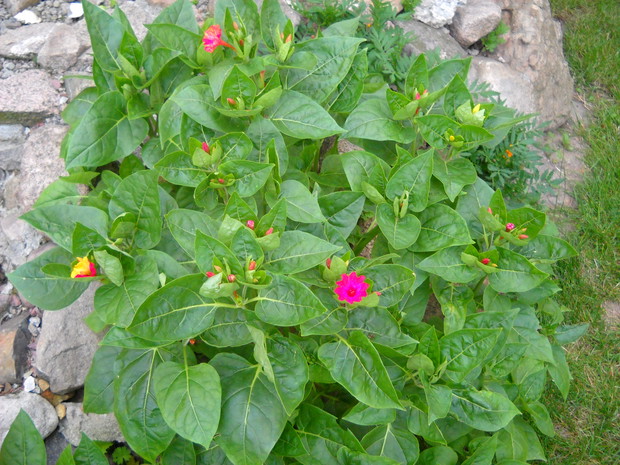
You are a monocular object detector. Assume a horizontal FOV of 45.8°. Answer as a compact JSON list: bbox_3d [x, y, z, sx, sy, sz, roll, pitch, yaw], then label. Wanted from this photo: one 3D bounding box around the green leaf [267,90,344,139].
[{"bbox_3d":[-0.004,-0.161,1.042,0.119,0.025,0.077,11,62,1],"label":"green leaf"}]

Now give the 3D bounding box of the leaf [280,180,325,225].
[{"bbox_3d":[-0.009,-0.036,0.870,0.064,0.018,0.053,28,65,3],"label":"leaf"}]

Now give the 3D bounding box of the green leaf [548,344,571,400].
[{"bbox_3d":[0.326,0.181,0.960,0.045,0.018,0.074,4,73,-33],"label":"green leaf"}]

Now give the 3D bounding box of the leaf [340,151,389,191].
[{"bbox_3d":[0.073,-0.083,1.017,0.066,0.020,0.110,-27,43,-13],"label":"leaf"}]

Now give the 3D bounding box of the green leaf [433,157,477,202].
[{"bbox_3d":[0.179,-0.066,0.910,0.059,0.022,0.064,1,69,-6],"label":"green leaf"}]

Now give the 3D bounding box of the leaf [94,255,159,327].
[{"bbox_3d":[-0.210,0.067,0.840,0.067,0.022,0.088,-23,66,-1],"label":"leaf"}]

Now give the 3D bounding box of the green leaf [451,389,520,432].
[{"bbox_3d":[0.204,0.209,0.864,0.088,0.020,0.051,17,59,3],"label":"green leaf"}]

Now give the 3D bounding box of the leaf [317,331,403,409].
[{"bbox_3d":[0.065,0.167,0.864,0.063,0.030,0.122,-37,72,-21],"label":"leaf"}]

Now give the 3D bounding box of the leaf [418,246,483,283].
[{"bbox_3d":[0.181,0.042,0.943,0.090,0.018,0.059,0,52,9],"label":"leaf"}]

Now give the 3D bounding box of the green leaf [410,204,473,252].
[{"bbox_3d":[0.154,-0.005,0.860,0.080,0.020,0.065,17,64,-1],"label":"green leaf"}]

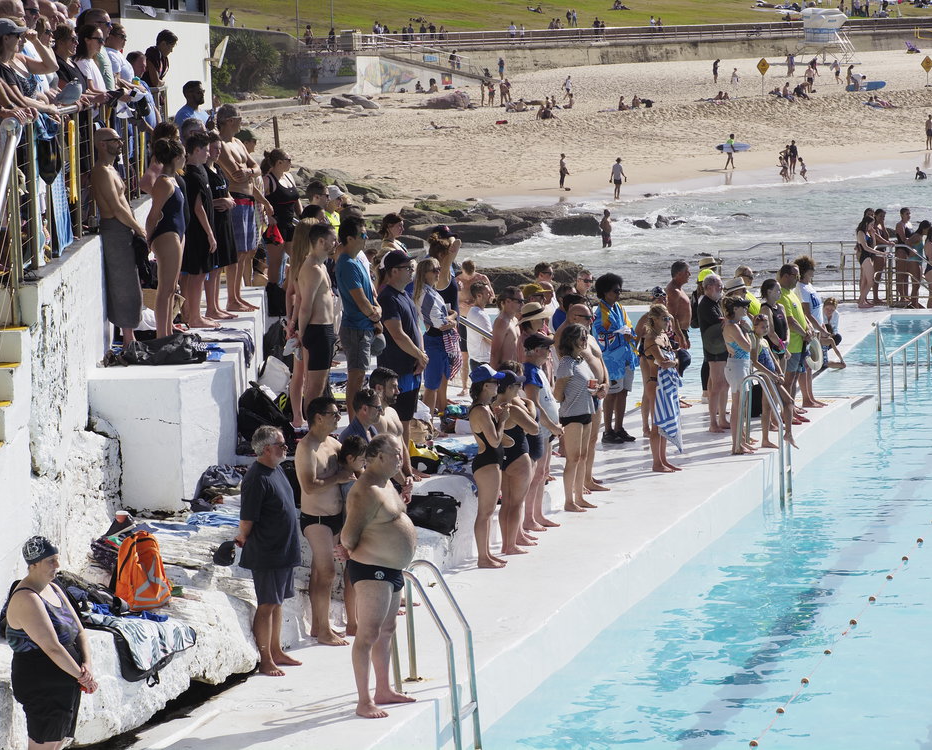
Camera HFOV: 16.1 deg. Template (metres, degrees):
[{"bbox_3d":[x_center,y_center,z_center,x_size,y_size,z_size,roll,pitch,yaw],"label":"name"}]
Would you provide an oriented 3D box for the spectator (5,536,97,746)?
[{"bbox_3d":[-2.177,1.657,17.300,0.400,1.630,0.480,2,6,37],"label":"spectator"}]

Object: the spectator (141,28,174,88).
[{"bbox_3d":[-2.864,-2.346,30.276,0.500,1.680,0.480,1,6,25],"label":"spectator"}]

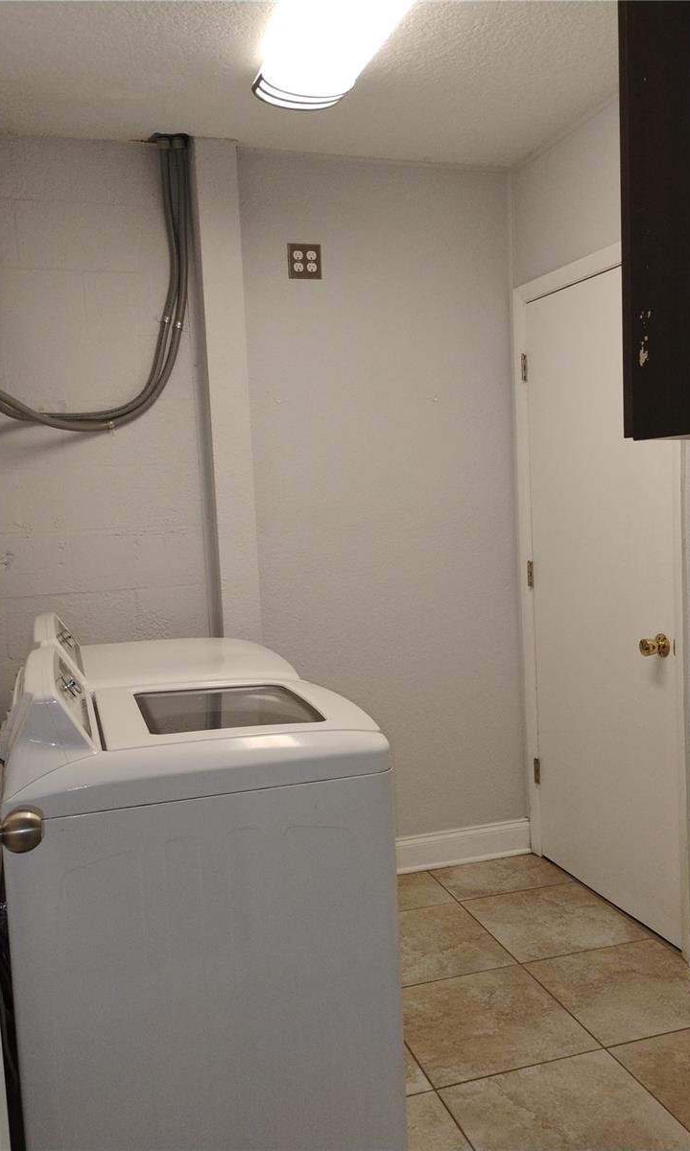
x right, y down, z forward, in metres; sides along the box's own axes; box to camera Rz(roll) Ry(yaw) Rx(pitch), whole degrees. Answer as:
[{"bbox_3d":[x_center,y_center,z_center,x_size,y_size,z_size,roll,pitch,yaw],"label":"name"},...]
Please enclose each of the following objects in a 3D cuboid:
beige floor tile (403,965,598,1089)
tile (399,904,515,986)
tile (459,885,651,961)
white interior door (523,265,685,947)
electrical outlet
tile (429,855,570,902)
[{"bbox_3d":[0.362,1.172,2.450,0.448,0.010,0.445,-4,5,-17],"label":"beige floor tile"},{"bbox_3d":[0.232,1.142,2.879,0.448,0.010,0.445,-4,5,-17],"label":"tile"},{"bbox_3d":[0.665,1.112,3.007,0.448,0.010,0.445,-4,5,-17],"label":"tile"},{"bbox_3d":[0.839,0.064,3.059,0.040,2.032,0.818,-4,5,-17],"label":"white interior door"},{"bbox_3d":[-0.136,-1.066,3.165,0.114,0.114,0.012,-4,5,-17],"label":"electrical outlet"},{"bbox_3d":[0.557,1.087,3.365,0.448,0.010,0.297,-4,5,-17],"label":"tile"}]

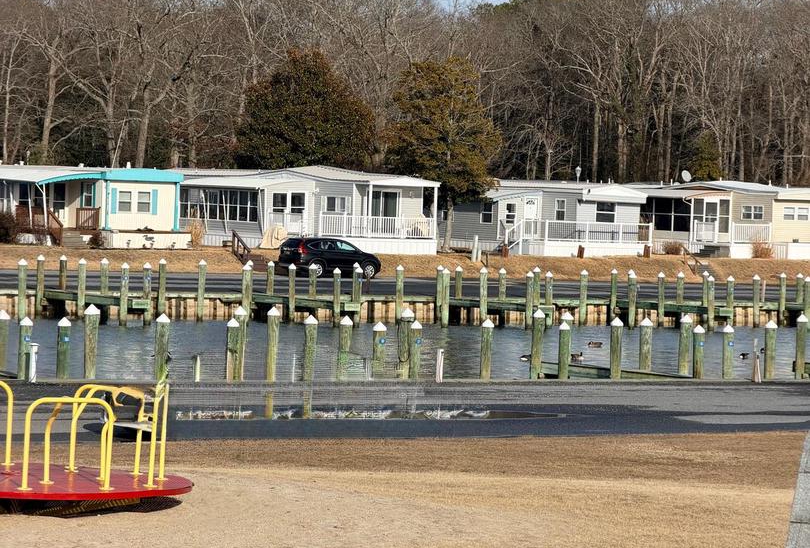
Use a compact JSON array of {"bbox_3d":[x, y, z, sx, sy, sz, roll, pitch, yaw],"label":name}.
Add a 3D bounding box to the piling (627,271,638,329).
[{"bbox_3d":[8.323,0.951,114.527,0.280,2.050,0.280,2,2,0],"label":"piling"}]

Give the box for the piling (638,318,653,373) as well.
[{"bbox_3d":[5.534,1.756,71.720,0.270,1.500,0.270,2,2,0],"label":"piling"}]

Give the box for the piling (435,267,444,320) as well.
[{"bbox_3d":[1.264,0.719,115.027,0.270,2.030,0.270,2,2,0],"label":"piling"}]

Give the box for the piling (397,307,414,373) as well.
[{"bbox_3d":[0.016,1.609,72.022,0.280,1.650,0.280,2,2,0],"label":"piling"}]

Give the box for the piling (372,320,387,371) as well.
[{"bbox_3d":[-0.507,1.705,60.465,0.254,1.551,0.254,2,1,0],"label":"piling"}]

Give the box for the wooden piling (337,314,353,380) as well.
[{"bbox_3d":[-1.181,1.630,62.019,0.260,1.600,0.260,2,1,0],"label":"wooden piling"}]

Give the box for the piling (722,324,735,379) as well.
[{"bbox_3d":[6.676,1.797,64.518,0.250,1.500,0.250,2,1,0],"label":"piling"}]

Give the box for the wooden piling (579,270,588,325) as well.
[{"bbox_3d":[6.285,0.850,109.614,0.255,1.962,0.255,2,1,0],"label":"wooden piling"}]

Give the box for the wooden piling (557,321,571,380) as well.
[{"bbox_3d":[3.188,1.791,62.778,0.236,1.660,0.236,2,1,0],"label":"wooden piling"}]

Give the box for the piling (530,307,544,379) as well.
[{"bbox_3d":[2.969,1.674,69.521,0.260,1.800,0.260,2,1,0],"label":"piling"}]

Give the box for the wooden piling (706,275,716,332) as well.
[{"bbox_3d":[11.268,1.096,115.027,0.270,2.040,0.270,2,2,0],"label":"wooden piling"}]

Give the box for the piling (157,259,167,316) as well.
[{"bbox_3d":[-8.166,0.478,105.023,0.260,1.980,0.260,2,1,0],"label":"piling"}]

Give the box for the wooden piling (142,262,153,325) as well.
[{"bbox_3d":[-8.317,0.619,100.523,0.260,1.980,0.260,2,1,0],"label":"wooden piling"}]

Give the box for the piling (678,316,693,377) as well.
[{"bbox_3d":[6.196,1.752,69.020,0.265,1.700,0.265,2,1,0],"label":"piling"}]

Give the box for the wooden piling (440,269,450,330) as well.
[{"bbox_3d":[1.354,0.803,104.570,0.260,1.950,0.260,2,1,0],"label":"wooden piling"}]

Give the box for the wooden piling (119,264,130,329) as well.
[{"bbox_3d":[-8.939,0.632,99.523,0.260,1.980,0.260,2,1,0],"label":"wooden piling"}]

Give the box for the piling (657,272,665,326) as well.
[{"bbox_3d":[9.143,0.933,111.314,0.250,1.974,0.250,2,1,0],"label":"piling"}]

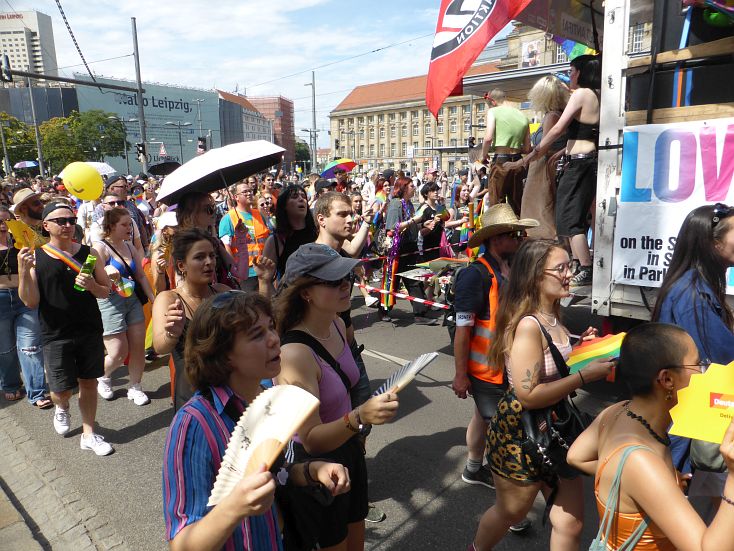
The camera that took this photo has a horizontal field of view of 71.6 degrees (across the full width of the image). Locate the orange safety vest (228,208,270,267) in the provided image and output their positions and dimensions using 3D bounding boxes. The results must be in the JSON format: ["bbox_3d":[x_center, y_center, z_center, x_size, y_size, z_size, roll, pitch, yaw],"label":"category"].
[{"bbox_3d":[-1.206,-0.392,5.250,0.430,0.620,0.270,-8,13,-32],"label":"orange safety vest"}]

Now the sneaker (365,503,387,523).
[{"bbox_3d":[-0.037,1.318,2.915,0.290,0.100,0.105,2,11,13],"label":"sneaker"}]

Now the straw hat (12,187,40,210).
[{"bbox_3d":[-3.311,-0.739,4.950,0.290,0.130,0.265,-20,5,17],"label":"straw hat"}]

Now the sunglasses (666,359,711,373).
[{"bbox_3d":[0.799,0.223,1.330,0.145,0.045,0.140,-1,10,20],"label":"sunglasses"}]

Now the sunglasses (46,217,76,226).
[{"bbox_3d":[-2.032,-0.362,3.380,0.150,0.048,0.145,7,13,32],"label":"sunglasses"}]

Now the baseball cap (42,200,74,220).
[{"bbox_3d":[-2.193,-0.460,3.602,0.250,0.130,0.190,5,13,25],"label":"baseball cap"}]

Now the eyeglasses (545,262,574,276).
[{"bbox_3d":[0.727,-0.030,2.040,0.138,0.048,0.145,-10,15,-41],"label":"eyeglasses"}]

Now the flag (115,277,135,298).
[{"bbox_3d":[-2.005,0.099,4.209,0.200,0.190,0.040,-7,13,-27],"label":"flag"}]

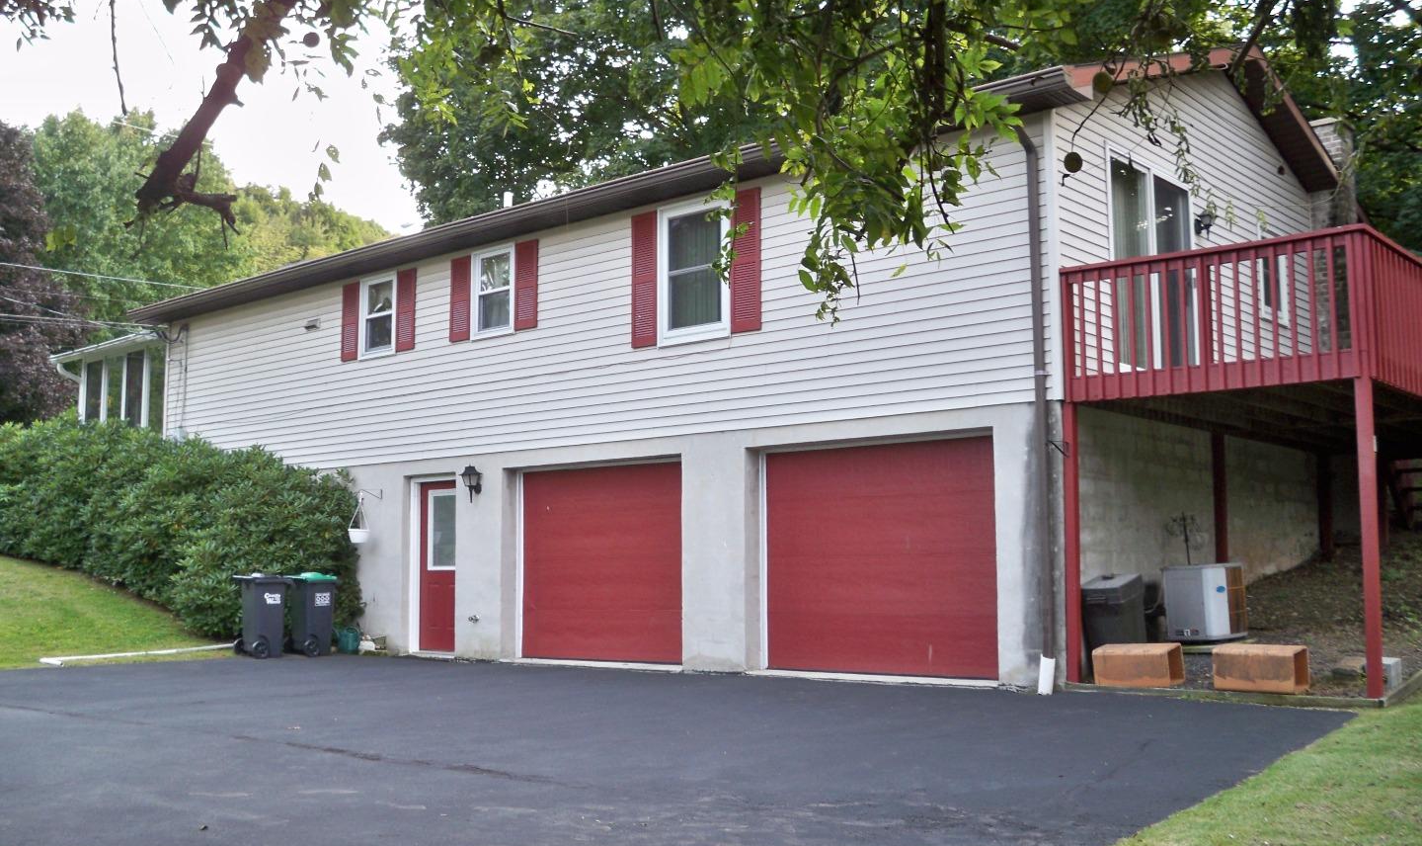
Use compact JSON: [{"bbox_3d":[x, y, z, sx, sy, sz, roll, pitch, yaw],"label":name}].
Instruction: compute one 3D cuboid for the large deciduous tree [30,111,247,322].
[{"bbox_3d":[-16.555,-2.815,41.325,7.500,12.648,7.500,-6,-8,40],"label":"large deciduous tree"}]

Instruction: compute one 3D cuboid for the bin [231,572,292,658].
[{"bbox_3d":[-5.353,2.285,17.052,0.500,0.970,0.550,-6,-8,40],"label":"bin"}]

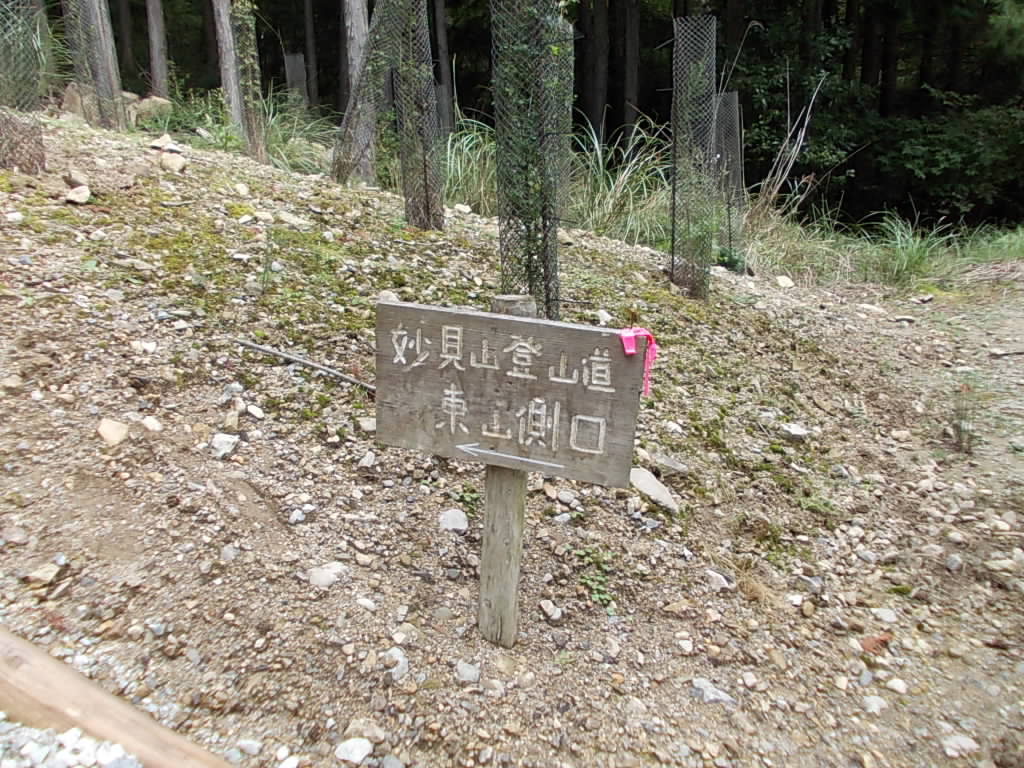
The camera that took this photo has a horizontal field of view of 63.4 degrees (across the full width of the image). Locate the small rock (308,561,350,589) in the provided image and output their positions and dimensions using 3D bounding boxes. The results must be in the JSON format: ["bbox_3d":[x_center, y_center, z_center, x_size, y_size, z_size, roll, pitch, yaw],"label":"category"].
[{"bbox_3d":[-0.498,0.519,2.246,0.112,0.045,0.080,-5,18,-14],"label":"small rock"}]

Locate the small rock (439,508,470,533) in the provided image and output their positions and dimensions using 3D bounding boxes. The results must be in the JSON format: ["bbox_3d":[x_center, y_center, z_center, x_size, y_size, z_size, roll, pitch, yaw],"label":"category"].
[{"bbox_3d":[-0.172,0.404,2.450,0.083,0.055,0.070,-1,13,0],"label":"small rock"}]

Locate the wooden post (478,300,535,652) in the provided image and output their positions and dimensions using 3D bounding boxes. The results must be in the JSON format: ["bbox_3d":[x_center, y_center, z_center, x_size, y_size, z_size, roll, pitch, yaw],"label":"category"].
[{"bbox_3d":[-0.013,0.218,1.938,0.094,0.833,0.094,7,14,20],"label":"wooden post"}]

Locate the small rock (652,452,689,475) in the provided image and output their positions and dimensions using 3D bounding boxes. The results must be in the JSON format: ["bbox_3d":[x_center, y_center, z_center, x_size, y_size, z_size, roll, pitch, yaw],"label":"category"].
[{"bbox_3d":[0.570,0.292,3.000,0.120,0.055,0.085,-6,14,-20],"label":"small rock"}]

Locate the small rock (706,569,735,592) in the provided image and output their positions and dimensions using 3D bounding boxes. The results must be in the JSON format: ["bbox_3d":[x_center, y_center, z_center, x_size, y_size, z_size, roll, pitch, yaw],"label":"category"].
[{"bbox_3d":[0.630,0.594,2.502,0.078,0.045,0.065,4,18,15],"label":"small rock"}]

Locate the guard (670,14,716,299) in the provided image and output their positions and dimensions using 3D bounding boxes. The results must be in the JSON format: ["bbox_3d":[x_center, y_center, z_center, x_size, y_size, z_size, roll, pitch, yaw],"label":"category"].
[{"bbox_3d":[1.215,-1.500,5.580,0.260,1.800,0.260,-3,17,0],"label":"guard"}]

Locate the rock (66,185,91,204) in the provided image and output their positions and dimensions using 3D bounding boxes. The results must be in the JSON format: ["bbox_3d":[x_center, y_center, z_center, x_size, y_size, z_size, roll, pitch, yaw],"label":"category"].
[{"bbox_3d":[-2.460,-1.075,4.700,0.130,0.085,0.100,-1,13,0],"label":"rock"}]

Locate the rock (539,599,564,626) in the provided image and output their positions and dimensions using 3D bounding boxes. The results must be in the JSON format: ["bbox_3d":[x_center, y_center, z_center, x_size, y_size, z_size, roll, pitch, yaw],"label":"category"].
[{"bbox_3d":[0.108,0.623,2.260,0.066,0.048,0.060,0,18,3],"label":"rock"}]

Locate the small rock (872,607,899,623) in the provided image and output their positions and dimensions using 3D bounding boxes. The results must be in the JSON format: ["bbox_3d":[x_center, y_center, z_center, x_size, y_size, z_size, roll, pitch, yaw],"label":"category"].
[{"bbox_3d":[1.082,0.671,2.400,0.068,0.035,0.050,-1,13,0],"label":"small rock"}]

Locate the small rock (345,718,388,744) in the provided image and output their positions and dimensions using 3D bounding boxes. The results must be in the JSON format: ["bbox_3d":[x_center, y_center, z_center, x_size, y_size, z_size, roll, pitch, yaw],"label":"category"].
[{"bbox_3d":[-0.302,0.722,1.720,0.085,0.038,0.055,-1,13,0],"label":"small rock"}]

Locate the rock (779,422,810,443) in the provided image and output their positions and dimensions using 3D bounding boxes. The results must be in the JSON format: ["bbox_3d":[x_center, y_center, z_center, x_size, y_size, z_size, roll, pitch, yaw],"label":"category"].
[{"bbox_3d":[1.204,0.207,3.530,0.125,0.055,0.100,5,19,19],"label":"rock"}]

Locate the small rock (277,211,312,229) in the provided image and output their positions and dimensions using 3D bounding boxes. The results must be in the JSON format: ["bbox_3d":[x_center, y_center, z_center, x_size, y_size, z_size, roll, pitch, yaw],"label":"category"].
[{"bbox_3d":[-1.337,-1.011,5.091,0.170,0.080,0.140,-5,18,-14],"label":"small rock"}]

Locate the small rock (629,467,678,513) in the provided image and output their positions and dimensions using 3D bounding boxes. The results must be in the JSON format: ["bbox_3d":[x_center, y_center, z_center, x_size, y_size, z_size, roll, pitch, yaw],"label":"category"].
[{"bbox_3d":[0.488,0.364,2.859,0.100,0.080,0.200,-11,20,-28],"label":"small rock"}]

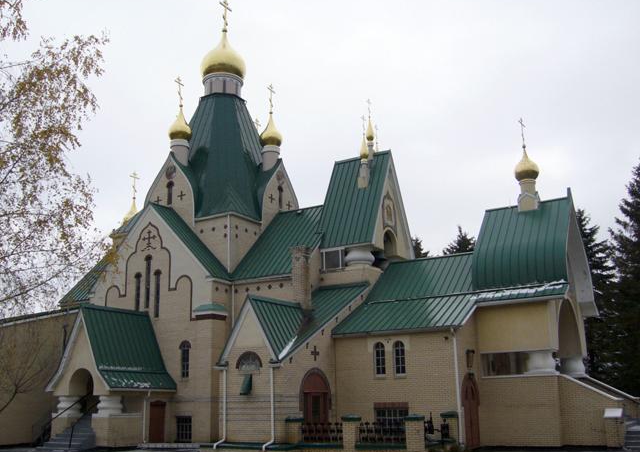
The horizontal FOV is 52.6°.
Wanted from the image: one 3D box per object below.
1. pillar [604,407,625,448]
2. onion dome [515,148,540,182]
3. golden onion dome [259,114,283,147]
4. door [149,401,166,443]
[{"bbox_3d":[9.869,6.761,21.682,0.474,1.237,0.500,-10,-17,28],"label":"pillar"},{"bbox_3d":[9.059,-2.661,28.224,1.083,1.527,1.083,-10,-17,29],"label":"onion dome"},{"bbox_3d":[-2.761,-5.342,36.386,1.231,1.970,1.231,-2,-15,0],"label":"golden onion dome"},{"bbox_3d":[-7.089,8.585,28.304,0.140,1.842,0.980,-10,-17,28],"label":"door"}]

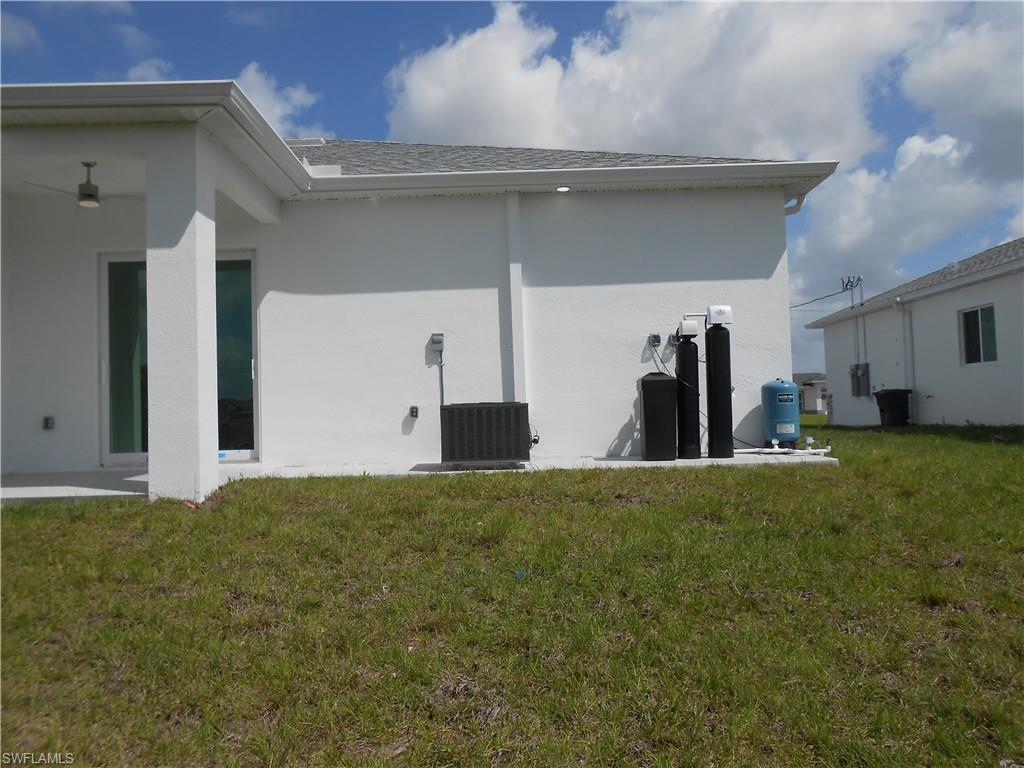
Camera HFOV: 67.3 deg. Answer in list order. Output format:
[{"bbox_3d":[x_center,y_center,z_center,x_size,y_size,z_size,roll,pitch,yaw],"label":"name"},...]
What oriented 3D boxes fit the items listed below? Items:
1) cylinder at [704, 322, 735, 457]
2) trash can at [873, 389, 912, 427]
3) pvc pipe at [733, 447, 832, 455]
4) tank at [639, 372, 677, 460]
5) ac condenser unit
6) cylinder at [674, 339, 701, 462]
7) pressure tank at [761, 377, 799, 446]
[{"bbox_3d":[2.203,0.072,8.186,0.269,1.416,0.269,-2,-2,0],"label":"cylinder"},{"bbox_3d":[9.025,0.589,18.207,0.710,0.985,0.609,-1,-2,-14],"label":"trash can"},{"bbox_3d":[2.827,0.707,8.104,1.015,0.061,0.061,-3,-2,26],"label":"pvc pipe"},{"bbox_3d":[1.509,0.341,8.111,0.376,0.914,0.396,-2,-2,0],"label":"tank"},{"bbox_3d":[-0.269,0.493,7.760,0.837,0.589,0.837,-2,-2,0],"label":"ac condenser unit"},{"bbox_3d":[1.863,0.151,8.181,0.242,1.269,0.242,-2,-2,0],"label":"cylinder"},{"bbox_3d":[2.911,0.352,8.301,0.411,0.782,0.411,-2,-2,0],"label":"pressure tank"}]

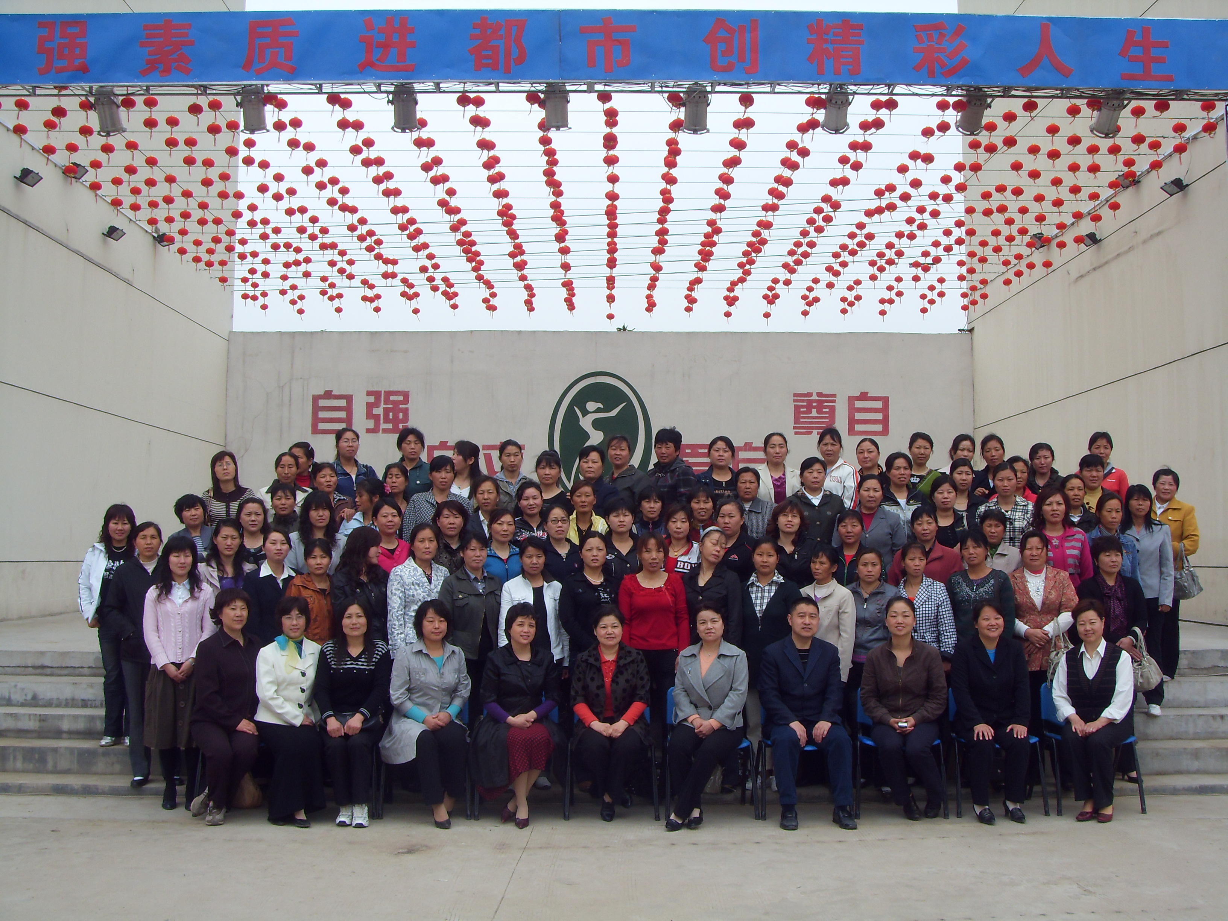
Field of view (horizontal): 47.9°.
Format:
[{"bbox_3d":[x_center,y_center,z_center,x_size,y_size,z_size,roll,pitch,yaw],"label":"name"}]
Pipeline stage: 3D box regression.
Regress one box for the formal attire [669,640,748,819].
[{"bbox_3d":[0.545,1.527,7.974,0.480,0.960,0.640,0,-4,5],"label":"formal attire"}]

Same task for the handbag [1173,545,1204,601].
[{"bbox_3d":[3.998,0.788,9.720,0.280,0.396,0.150,0,-4,5],"label":"handbag"}]

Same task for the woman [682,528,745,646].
[{"bbox_3d":[0.604,1.218,8.655,0.460,1.589,0.300,0,-4,3],"label":"woman"}]

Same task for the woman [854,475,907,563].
[{"bbox_3d":[1.762,0.921,9.459,0.470,1.629,0.290,0,-4,9],"label":"woman"}]

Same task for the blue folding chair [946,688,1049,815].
[{"bbox_3d":[2.244,1.685,8.204,0.510,0.755,0.540,0,-4,0],"label":"blue folding chair"}]

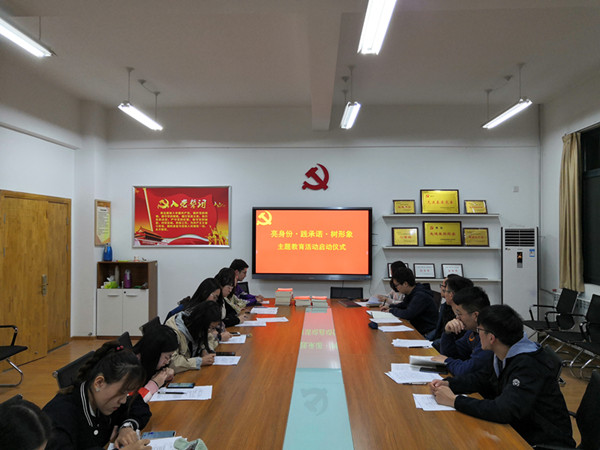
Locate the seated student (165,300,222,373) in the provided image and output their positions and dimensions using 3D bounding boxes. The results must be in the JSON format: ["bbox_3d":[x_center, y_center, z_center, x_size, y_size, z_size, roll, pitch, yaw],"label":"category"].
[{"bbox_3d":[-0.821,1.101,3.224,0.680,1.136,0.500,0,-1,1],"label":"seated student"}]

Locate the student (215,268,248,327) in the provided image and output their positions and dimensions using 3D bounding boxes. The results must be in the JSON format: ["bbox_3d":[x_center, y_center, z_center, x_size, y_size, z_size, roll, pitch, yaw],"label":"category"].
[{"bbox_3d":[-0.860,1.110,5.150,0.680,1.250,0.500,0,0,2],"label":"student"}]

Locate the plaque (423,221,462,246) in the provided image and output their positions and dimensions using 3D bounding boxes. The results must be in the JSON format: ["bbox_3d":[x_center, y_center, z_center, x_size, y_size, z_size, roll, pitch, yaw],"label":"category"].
[{"bbox_3d":[2.230,0.140,7.310,0.610,0.390,0.030,0,-9,2],"label":"plaque"}]

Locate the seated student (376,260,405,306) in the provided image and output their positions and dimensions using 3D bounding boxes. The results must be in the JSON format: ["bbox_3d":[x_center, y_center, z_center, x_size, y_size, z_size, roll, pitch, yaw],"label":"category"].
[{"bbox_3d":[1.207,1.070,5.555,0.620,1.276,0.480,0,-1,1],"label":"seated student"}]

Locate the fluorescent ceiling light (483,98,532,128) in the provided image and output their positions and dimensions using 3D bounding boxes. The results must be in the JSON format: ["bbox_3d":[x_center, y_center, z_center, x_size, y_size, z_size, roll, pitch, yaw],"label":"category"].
[{"bbox_3d":[2.712,-1.438,6.180,0.160,0.080,1.260,0,-1,1],"label":"fluorescent ceiling light"}]

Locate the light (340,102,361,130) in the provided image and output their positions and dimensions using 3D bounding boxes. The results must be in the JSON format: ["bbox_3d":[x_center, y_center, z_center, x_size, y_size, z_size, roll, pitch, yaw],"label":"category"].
[{"bbox_3d":[0.640,-1.375,5.880,0.160,0.070,1.250,0,0,2],"label":"light"}]

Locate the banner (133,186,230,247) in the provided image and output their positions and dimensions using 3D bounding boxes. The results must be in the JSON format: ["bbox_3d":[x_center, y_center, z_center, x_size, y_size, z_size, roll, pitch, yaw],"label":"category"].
[{"bbox_3d":[-1.879,-0.125,7.481,1.592,0.997,0.035,0,-1,1],"label":"banner"}]

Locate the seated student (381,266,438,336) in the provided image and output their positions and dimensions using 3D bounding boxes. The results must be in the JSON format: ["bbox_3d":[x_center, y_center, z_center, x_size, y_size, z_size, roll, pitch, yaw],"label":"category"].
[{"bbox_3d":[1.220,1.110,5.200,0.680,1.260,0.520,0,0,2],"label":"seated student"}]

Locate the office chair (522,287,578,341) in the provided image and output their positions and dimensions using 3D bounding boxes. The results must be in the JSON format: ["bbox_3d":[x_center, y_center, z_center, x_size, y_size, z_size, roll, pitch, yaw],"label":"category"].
[{"bbox_3d":[3.220,1.300,6.000,0.600,0.900,0.570,0,0,9],"label":"office chair"}]

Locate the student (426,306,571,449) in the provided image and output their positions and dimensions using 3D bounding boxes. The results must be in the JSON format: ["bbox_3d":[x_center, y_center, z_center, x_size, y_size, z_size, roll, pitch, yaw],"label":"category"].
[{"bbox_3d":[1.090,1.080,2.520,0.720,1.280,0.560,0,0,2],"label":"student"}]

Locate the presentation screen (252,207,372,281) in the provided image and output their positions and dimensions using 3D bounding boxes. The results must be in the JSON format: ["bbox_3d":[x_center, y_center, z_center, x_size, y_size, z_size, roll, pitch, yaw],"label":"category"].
[{"bbox_3d":[0.197,0.295,7.383,1.874,1.146,0.100,0,-1,1],"label":"presentation screen"}]

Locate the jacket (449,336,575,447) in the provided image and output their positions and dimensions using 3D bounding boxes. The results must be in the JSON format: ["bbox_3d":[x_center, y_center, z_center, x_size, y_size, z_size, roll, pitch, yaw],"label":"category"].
[{"bbox_3d":[1.010,0.827,2.243,0.520,0.580,0.580,0,-1,13],"label":"jacket"}]

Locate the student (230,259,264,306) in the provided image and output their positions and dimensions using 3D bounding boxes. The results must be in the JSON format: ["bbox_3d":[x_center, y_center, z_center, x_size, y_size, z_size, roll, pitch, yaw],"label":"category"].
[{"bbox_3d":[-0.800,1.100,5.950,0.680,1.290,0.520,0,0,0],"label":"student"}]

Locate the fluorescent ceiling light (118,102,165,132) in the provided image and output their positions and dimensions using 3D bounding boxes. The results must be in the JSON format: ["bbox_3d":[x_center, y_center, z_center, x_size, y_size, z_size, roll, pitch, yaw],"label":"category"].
[{"bbox_3d":[-2.110,-1.438,6.298,0.160,0.080,1.260,0,-1,1],"label":"fluorescent ceiling light"}]

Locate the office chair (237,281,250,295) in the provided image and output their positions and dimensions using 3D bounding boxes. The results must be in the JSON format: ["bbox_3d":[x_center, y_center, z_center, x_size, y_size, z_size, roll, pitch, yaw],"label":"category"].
[{"bbox_3d":[-0.850,1.290,6.750,0.570,0.900,0.600,0,0,-37],"label":"office chair"}]

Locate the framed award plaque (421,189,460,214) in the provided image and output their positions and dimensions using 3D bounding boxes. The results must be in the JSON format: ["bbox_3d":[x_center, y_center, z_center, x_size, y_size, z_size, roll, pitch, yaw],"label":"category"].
[{"bbox_3d":[2.178,-0.357,7.255,0.620,0.400,0.030,0,-9,1],"label":"framed award plaque"}]

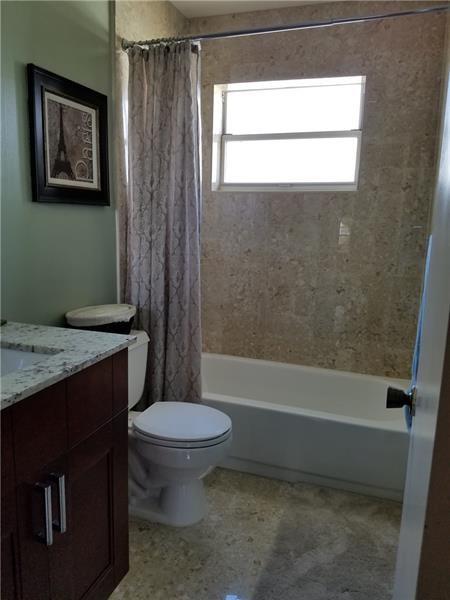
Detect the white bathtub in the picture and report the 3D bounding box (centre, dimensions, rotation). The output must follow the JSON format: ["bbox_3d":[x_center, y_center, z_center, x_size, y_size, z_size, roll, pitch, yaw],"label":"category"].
[{"bbox_3d":[0.310,0.676,2.691,1.505,0.372,0.752,5,11,19],"label":"white bathtub"}]

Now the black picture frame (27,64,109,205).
[{"bbox_3d":[-0.631,-0.651,1.894,0.025,0.492,0.485,5,11,19],"label":"black picture frame"}]

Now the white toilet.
[{"bbox_3d":[-0.305,0.580,2.065,0.705,0.760,0.450,5,11,19],"label":"white toilet"}]

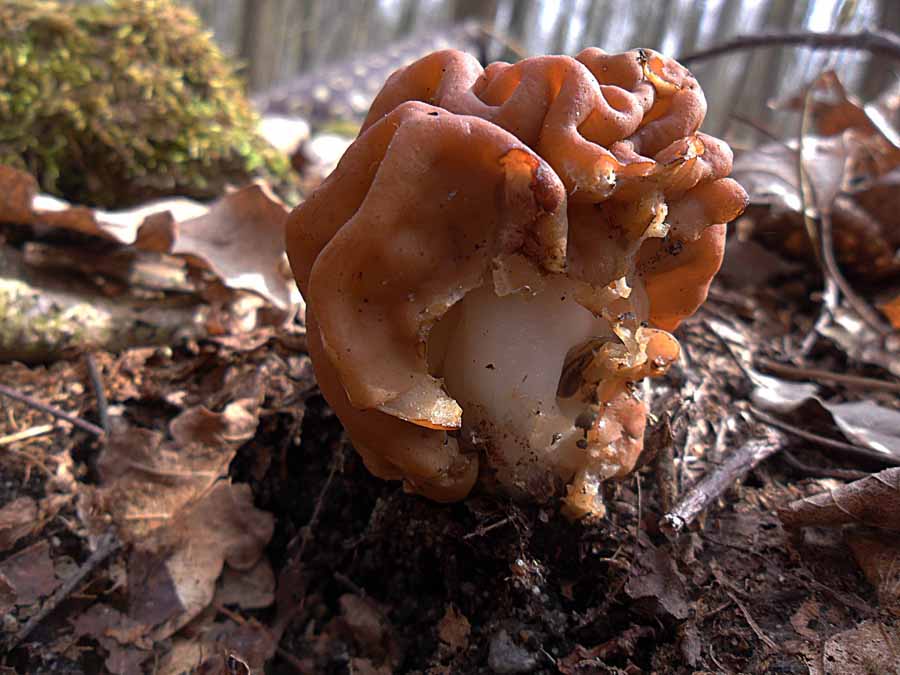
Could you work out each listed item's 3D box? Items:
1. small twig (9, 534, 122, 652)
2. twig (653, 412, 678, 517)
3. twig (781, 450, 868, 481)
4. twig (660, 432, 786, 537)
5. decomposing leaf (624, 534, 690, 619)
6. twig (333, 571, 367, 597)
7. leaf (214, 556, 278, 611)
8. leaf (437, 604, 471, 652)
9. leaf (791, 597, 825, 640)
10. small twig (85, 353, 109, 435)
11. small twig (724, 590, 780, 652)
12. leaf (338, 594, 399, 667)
[{"bbox_3d":[-0.095,0.062,0.176,0.004,0.003,0.040,7,24,9],"label":"small twig"},{"bbox_3d":[0.074,0.043,0.240,0.006,0.005,0.041,9,45,5],"label":"twig"},{"bbox_3d":[0.130,0.044,0.244,0.027,0.002,0.003,16,27,27],"label":"twig"},{"bbox_3d":[0.093,0.047,0.233,0.075,0.006,0.007,-18,31,-39],"label":"twig"},{"bbox_3d":[0.054,0.064,0.189,0.016,0.005,0.024,-3,39,-8],"label":"decomposing leaf"},{"bbox_3d":[-0.026,0.063,0.181,0.011,0.002,0.002,23,31,38],"label":"twig"},{"bbox_3d":[-0.052,0.063,0.179,0.015,0.004,0.015,-9,40,-15],"label":"leaf"},{"bbox_3d":[0.001,0.070,0.169,0.008,0.002,0.012,-3,39,-9],"label":"leaf"},{"bbox_3d":[0.090,0.071,0.178,0.007,0.002,0.013,23,42,22],"label":"leaf"},{"bbox_3d":[-0.133,0.020,0.265,0.004,0.003,0.048,-18,46,-23],"label":"small twig"},{"bbox_3d":[0.076,0.071,0.176,0.002,0.002,0.020,-4,25,-15],"label":"small twig"},{"bbox_3d":[-0.020,0.070,0.168,0.014,0.004,0.021,-21,45,-28],"label":"leaf"}]

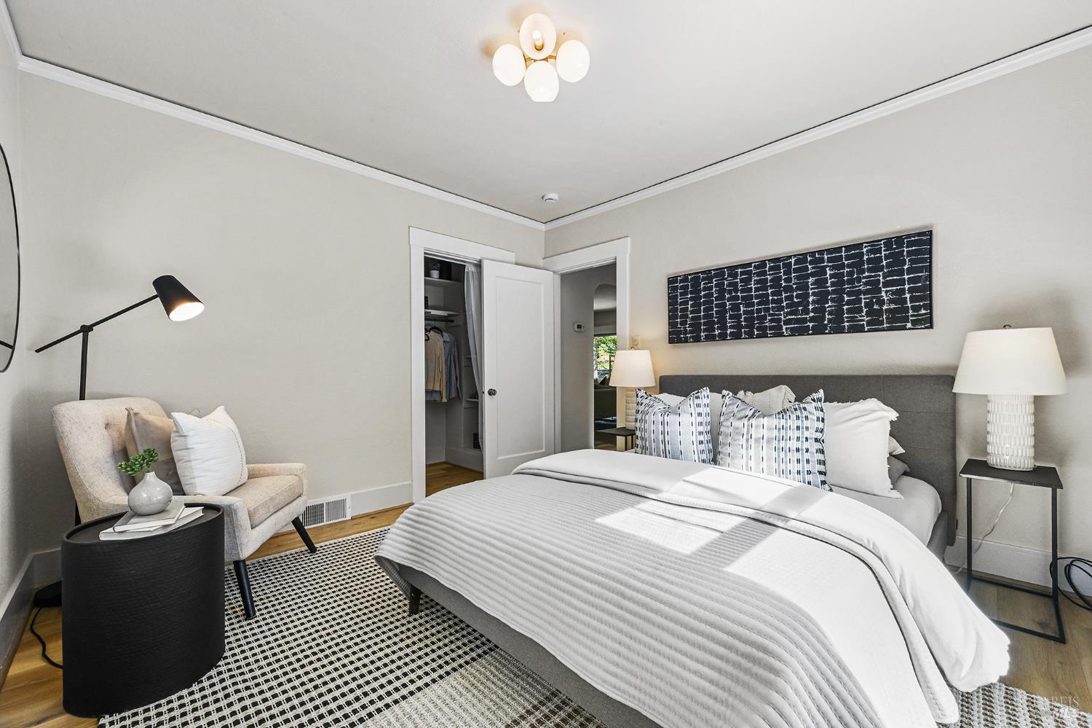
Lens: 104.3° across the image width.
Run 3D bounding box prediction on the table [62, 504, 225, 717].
[{"bbox_3d":[-1.397,0.818,1.505,0.420,0.530,0.420,0,-1,-45],"label":"table"}]

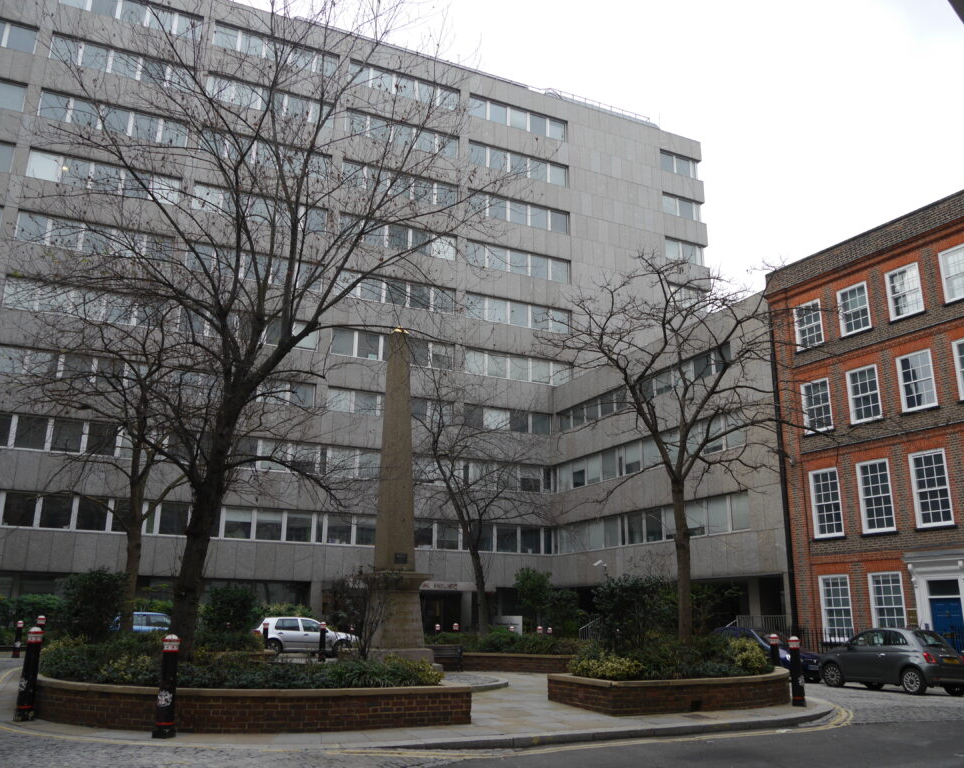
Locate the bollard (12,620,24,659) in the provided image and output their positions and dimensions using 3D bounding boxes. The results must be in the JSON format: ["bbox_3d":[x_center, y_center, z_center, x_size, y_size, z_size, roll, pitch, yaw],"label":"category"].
[{"bbox_3d":[-15.990,8.801,28.568,0.270,1.220,0.270,9,-18,-27],"label":"bollard"}]

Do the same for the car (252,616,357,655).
[{"bbox_3d":[-6.645,9.557,31.570,4.150,1.440,1.735,6,-17,-19],"label":"car"}]

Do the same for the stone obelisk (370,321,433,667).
[{"bbox_3d":[-2.102,2.655,20.246,1.320,8.450,1.320,8,-17,-23],"label":"stone obelisk"}]

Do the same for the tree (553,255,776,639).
[{"bbox_3d":[3.834,1.483,17.213,4.700,8.800,4.600,1,-16,0],"label":"tree"}]

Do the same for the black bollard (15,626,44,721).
[{"bbox_3d":[-6.494,4.165,11.920,0.270,1.230,0.270,9,-18,-26],"label":"black bollard"}]

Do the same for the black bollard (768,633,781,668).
[{"bbox_3d":[6.772,6.377,19.032,0.270,1.220,0.270,1,-16,0],"label":"black bollard"}]

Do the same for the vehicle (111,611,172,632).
[{"bbox_3d":[-13.473,9.960,33.126,3.800,1.540,1.700,7,-17,-20],"label":"vehicle"}]

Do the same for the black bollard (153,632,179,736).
[{"bbox_3d":[-3.951,3.794,10.438,0.270,1.220,0.270,6,-17,-19],"label":"black bollard"}]

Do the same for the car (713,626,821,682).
[{"bbox_3d":[8.337,8.068,24.851,1.740,1.460,4.000,9,-18,-26],"label":"car"}]

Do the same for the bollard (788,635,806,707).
[{"bbox_3d":[5.944,5.430,15.668,0.270,1.220,0.270,-5,-17,19],"label":"bollard"}]

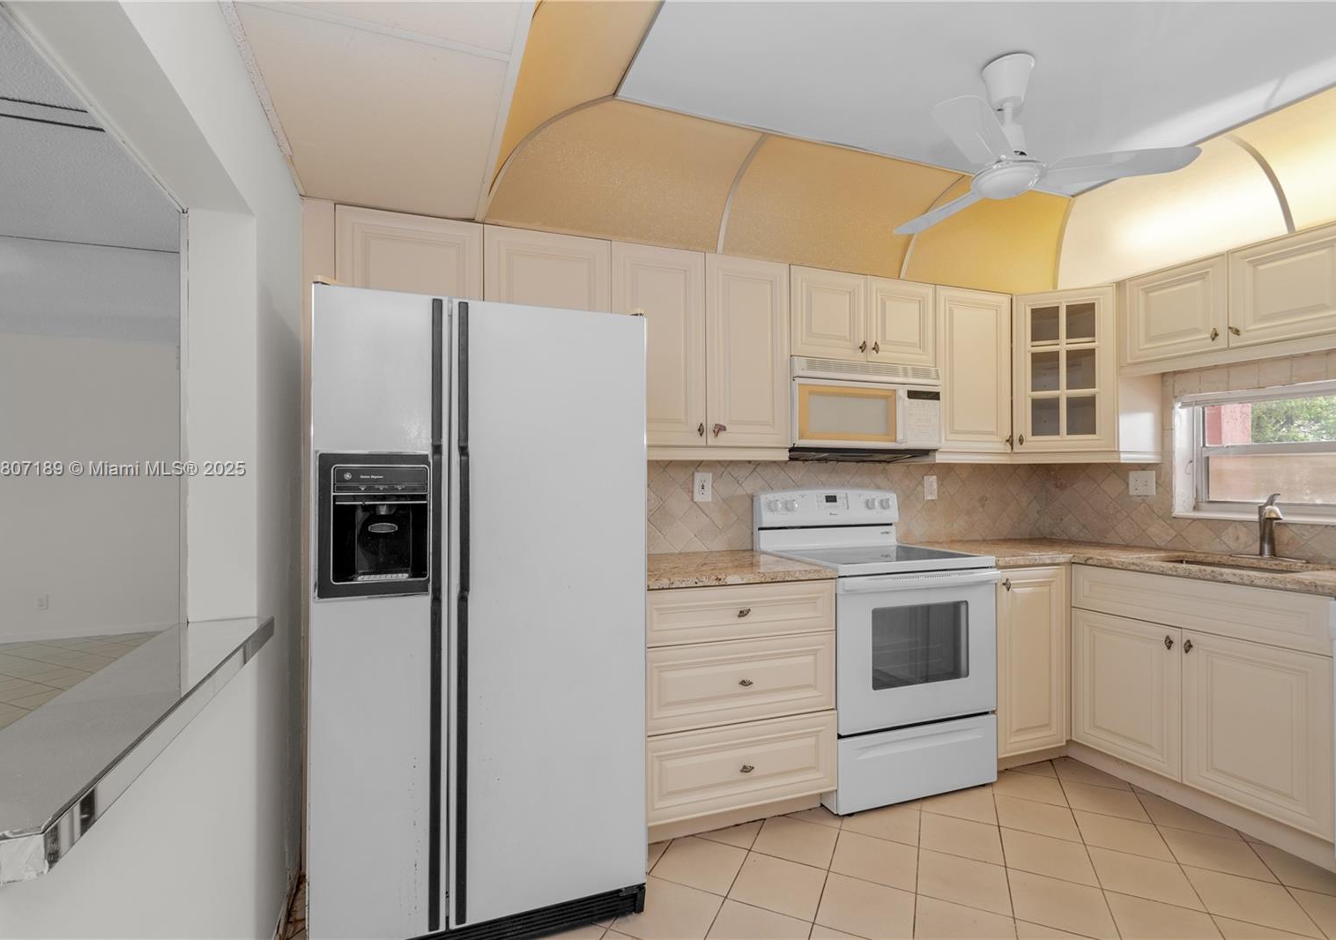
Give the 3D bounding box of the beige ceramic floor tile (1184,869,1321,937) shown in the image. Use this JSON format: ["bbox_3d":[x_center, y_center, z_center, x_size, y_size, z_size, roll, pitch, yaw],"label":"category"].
[{"bbox_3d":[1.717,1.279,1.734,0.252,0.010,0.252,-1,-2,25],"label":"beige ceramic floor tile"}]

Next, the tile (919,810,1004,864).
[{"bbox_3d":[1.022,1.287,2.057,0.252,0.010,0.252,-1,-2,25],"label":"tile"}]

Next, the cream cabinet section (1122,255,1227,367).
[{"bbox_3d":[2.275,-0.664,2.530,0.330,0.385,0.385,0,-1,-19],"label":"cream cabinet section"}]

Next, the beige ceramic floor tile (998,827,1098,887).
[{"bbox_3d":[1.238,1.267,1.920,0.249,0.012,0.249,-1,-2,25],"label":"beige ceramic floor tile"}]

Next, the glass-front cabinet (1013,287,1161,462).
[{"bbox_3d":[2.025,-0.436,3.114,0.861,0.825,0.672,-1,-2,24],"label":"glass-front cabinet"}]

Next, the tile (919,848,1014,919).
[{"bbox_3d":[0.915,1.281,1.825,0.252,0.010,0.252,-1,-2,25],"label":"tile"}]

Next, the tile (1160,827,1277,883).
[{"bbox_3d":[1.825,1.285,1.966,0.252,0.010,0.252,-1,-2,25],"label":"tile"}]

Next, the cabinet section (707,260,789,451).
[{"bbox_3d":[0.281,-0.476,2.558,0.382,0.772,0.325,0,-1,-19],"label":"cabinet section"}]

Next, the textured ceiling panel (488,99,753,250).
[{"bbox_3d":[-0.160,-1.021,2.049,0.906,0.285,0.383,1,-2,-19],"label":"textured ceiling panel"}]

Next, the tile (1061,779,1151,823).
[{"bbox_3d":[1.697,1.289,2.293,0.250,0.010,0.250,-1,-2,25],"label":"tile"}]

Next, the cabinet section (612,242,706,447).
[{"bbox_3d":[-0.082,-0.476,2.431,0.388,0.770,0.325,0,-1,-19],"label":"cabinet section"}]

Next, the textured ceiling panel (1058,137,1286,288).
[{"bbox_3d":[1.921,-0.993,2.465,0.380,0.310,0.870,1,-2,-23],"label":"textured ceiling panel"}]

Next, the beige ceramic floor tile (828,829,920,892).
[{"bbox_3d":[0.675,1.268,1.907,0.249,0.012,0.249,-1,-2,25],"label":"beige ceramic floor tile"}]

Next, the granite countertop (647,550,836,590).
[{"bbox_3d":[0.169,0.393,2.360,0.770,0.042,0.650,1,-2,-19],"label":"granite countertop"}]

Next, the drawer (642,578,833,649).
[{"bbox_3d":[0.190,0.499,2.258,0.750,0.187,0.450,0,-2,-20],"label":"drawer"}]

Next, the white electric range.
[{"bbox_3d":[0.902,0.684,2.554,0.760,1.200,0.680,1,-2,-19],"label":"white electric range"}]

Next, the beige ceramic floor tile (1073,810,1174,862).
[{"bbox_3d":[1.589,1.283,2.064,0.250,0.010,0.250,-1,-2,25],"label":"beige ceramic floor tile"}]

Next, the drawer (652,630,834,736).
[{"bbox_3d":[0.190,0.738,2.252,0.750,0.287,0.450,0,-2,-20],"label":"drawer"}]

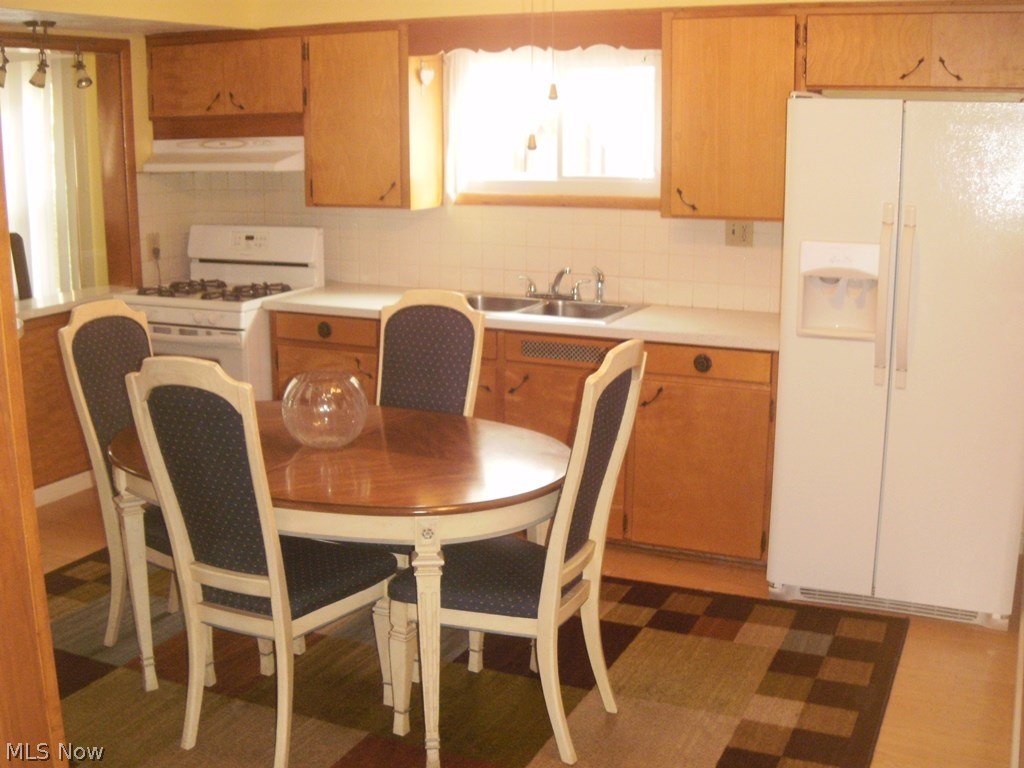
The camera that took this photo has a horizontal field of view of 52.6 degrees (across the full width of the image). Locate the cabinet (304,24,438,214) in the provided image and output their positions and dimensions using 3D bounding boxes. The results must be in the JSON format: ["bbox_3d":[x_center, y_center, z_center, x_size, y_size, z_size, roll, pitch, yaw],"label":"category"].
[{"bbox_3d":[-0.622,-1.183,4.633,0.539,0.783,0.315,6,14,22],"label":"cabinet"}]

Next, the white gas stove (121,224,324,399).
[{"bbox_3d":[-1.399,-0.150,4.992,0.776,1.179,0.685,6,14,22],"label":"white gas stove"}]

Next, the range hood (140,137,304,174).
[{"bbox_3d":[-1.300,-1.084,4.877,0.892,0.160,0.459,6,14,22],"label":"range hood"}]

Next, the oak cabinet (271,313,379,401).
[{"bbox_3d":[-0.693,0.056,4.786,0.580,0.852,0.620,6,14,22],"label":"oak cabinet"}]

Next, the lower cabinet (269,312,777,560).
[{"bbox_3d":[0.059,0.131,4.474,2.218,0.852,0.620,6,14,22],"label":"lower cabinet"}]

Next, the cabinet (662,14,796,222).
[{"bbox_3d":[0.862,-1.030,4.011,0.509,0.776,0.315,6,14,22],"label":"cabinet"}]

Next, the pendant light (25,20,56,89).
[{"bbox_3d":[-1.853,-1.290,4.085,0.126,0.287,0.126,6,14,22],"label":"pendant light"}]

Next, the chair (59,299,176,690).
[{"bbox_3d":[-1.029,0.302,3.216,0.605,1.107,0.474,6,14,22],"label":"chair"}]

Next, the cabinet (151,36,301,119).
[{"bbox_3d":[-1.266,-1.433,4.860,0.902,0.373,0.315,6,14,22],"label":"cabinet"}]

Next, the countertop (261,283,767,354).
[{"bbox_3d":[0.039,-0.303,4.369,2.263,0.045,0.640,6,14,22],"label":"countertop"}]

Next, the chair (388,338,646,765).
[{"bbox_3d":[0.005,0.411,2.783,0.605,1.102,0.474,6,14,22],"label":"chair"}]

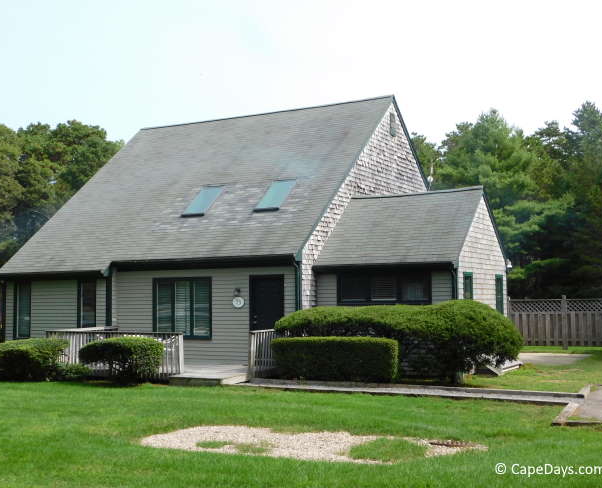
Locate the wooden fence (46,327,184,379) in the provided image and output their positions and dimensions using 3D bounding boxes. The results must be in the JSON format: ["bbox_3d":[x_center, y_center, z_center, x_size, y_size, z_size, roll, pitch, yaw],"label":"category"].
[{"bbox_3d":[-4.047,2.648,21.171,4.330,0.965,2.150,-3,-5,29],"label":"wooden fence"}]

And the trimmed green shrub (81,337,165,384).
[{"bbox_3d":[-4.036,2.608,19.127,1.550,1.020,1.200,-3,-5,29],"label":"trimmed green shrub"}]

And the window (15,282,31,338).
[{"bbox_3d":[-8.156,1.951,24.758,0.720,1.655,0.100,-3,-5,29],"label":"window"}]

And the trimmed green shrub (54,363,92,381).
[{"bbox_3d":[-5.346,2.999,20.185,0.900,0.410,0.700,-3,-5,29],"label":"trimmed green shrub"}]

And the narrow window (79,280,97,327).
[{"bbox_3d":[-5.956,1.846,23.524,0.710,1.655,0.100,-3,-5,29],"label":"narrow window"}]

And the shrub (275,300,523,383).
[{"bbox_3d":[2.075,2.151,18.757,5.500,1.770,1.900,-3,-5,29],"label":"shrub"}]

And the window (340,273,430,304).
[{"bbox_3d":[1.998,1.094,20.593,2.500,0.795,0.100,-3,-5,29],"label":"window"}]

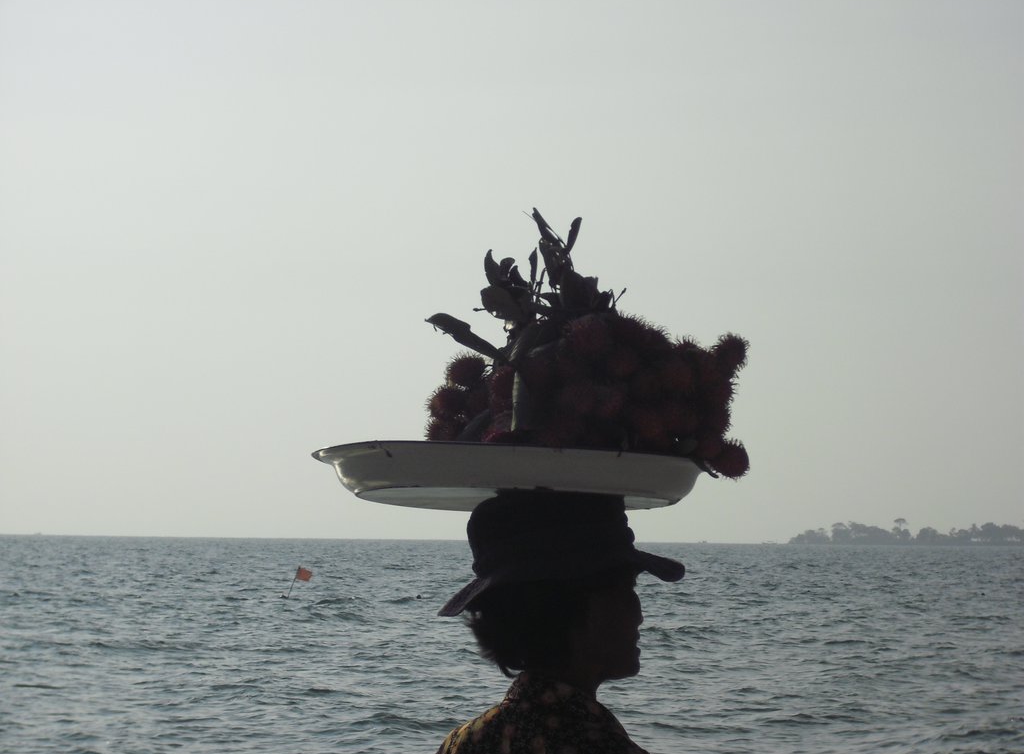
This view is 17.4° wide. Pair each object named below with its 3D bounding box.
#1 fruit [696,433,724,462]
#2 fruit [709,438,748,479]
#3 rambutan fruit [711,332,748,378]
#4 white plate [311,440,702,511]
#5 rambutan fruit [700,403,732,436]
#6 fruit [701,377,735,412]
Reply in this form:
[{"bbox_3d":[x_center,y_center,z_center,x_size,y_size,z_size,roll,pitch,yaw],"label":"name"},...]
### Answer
[{"bbox_3d":[0.239,0.084,4.050,0.042,0.041,0.042,1,-3,0],"label":"fruit"},{"bbox_3d":[0.263,0.100,4.060,0.049,0.049,0.049,1,-3,0],"label":"fruit"},{"bbox_3d":[0.268,-0.026,4.120,0.047,0.054,0.051,1,-3,0],"label":"rambutan fruit"},{"bbox_3d":[0.002,0.130,4.147,0.500,0.053,0.475,2,-6,0],"label":"white plate"},{"bbox_3d":[0.253,0.055,4.200,0.042,0.043,0.043,1,-3,0],"label":"rambutan fruit"},{"bbox_3d":[0.251,0.023,4.100,0.045,0.047,0.046,1,-3,0],"label":"fruit"}]

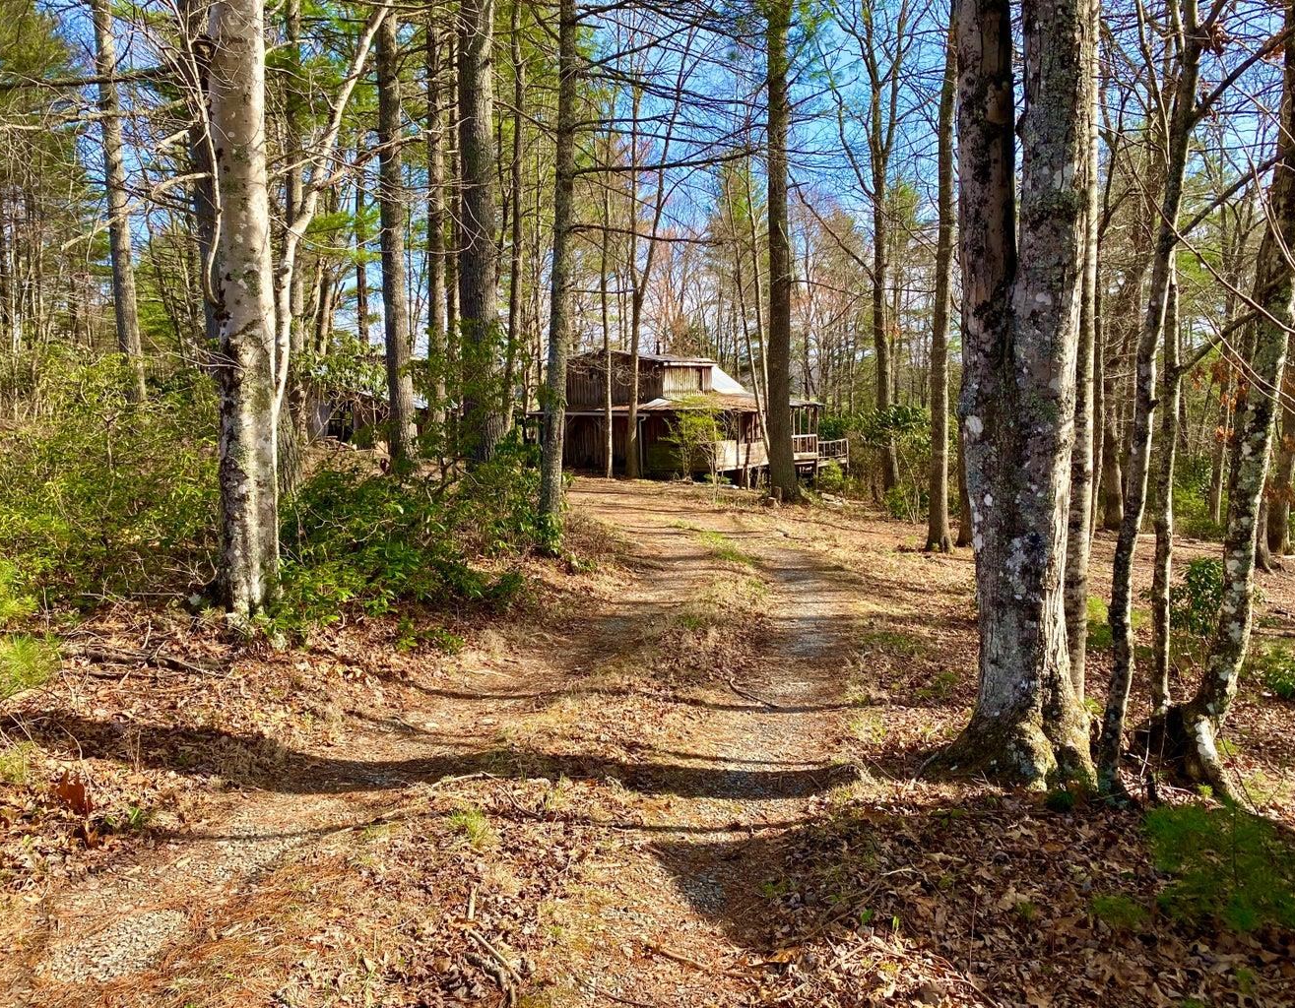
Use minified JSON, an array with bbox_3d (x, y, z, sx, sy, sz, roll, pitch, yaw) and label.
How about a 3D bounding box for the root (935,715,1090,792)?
[{"bbox_3d":[1.579,1.072,4.400,0.640,0.270,0.500,0,6,0],"label":"root"}]

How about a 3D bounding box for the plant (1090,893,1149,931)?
[{"bbox_3d":[1.424,1.232,3.050,0.165,0.085,0.140,0,6,0],"label":"plant"}]

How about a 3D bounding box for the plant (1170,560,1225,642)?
[{"bbox_3d":[3.702,0.641,6.800,0.340,0.530,0.320,0,6,0],"label":"plant"}]

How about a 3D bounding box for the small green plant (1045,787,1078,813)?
[{"bbox_3d":[1.599,1.144,3.900,0.120,0.085,0.100,0,6,0],"label":"small green plant"}]

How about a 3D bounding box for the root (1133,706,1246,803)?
[{"bbox_3d":[2.246,1.037,4.200,0.440,0.350,0.370,0,6,0],"label":"root"}]

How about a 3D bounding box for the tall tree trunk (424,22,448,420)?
[{"bbox_3d":[-4.070,-5.369,19.500,0.380,7.700,0.360,0,6,0],"label":"tall tree trunk"}]

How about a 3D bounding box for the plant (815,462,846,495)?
[{"bbox_3d":[4.067,-0.577,22.500,0.660,0.740,0.580,0,6,0],"label":"plant"}]

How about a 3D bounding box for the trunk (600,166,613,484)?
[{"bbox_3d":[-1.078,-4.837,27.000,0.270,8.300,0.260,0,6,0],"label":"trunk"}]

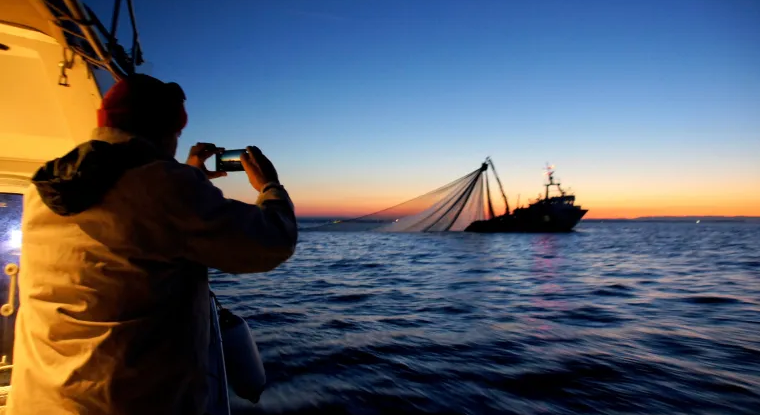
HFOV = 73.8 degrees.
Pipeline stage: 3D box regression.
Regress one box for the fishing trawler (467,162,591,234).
[{"bbox_3d":[30.200,-2.200,105.000,25.000,14.600,7.400,0,-1,10],"label":"fishing trawler"}]

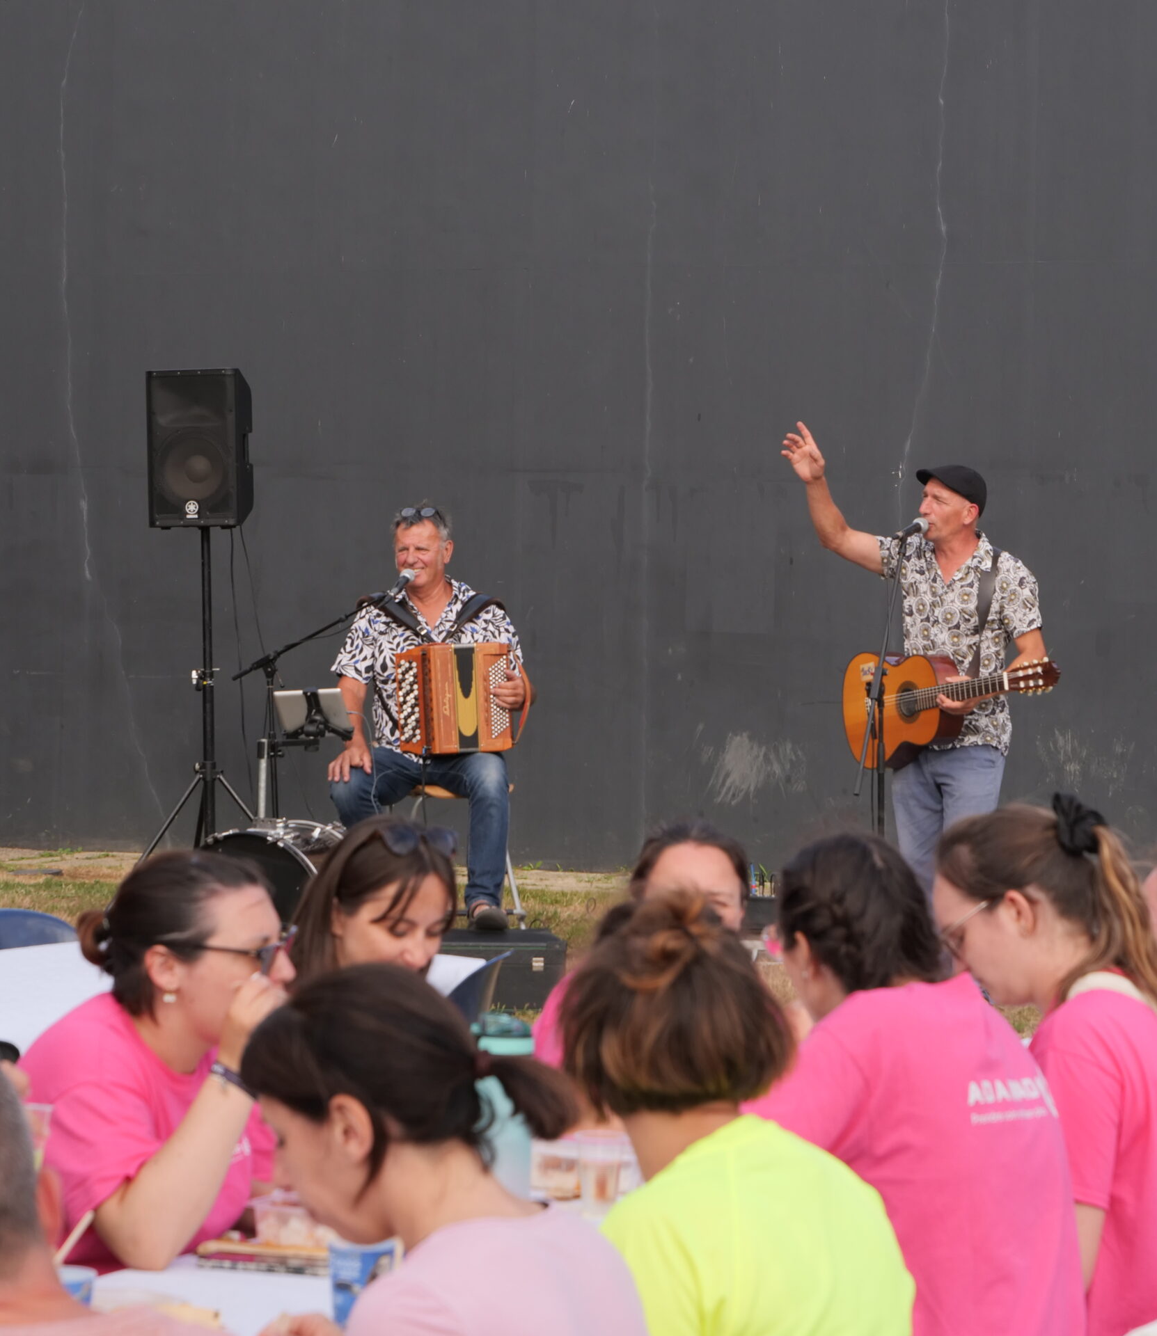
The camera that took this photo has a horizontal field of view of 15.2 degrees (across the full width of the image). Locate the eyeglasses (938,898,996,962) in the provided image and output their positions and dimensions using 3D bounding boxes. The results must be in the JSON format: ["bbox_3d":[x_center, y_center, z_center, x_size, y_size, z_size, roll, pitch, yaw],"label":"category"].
[{"bbox_3d":[0.538,0.316,5.520,0.140,0.047,0.140,-34,-8,12],"label":"eyeglasses"}]

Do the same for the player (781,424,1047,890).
[{"bbox_3d":[1.058,0.142,13.550,0.750,1.820,0.520,2,4,35],"label":"player"}]

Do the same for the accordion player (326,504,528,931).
[{"bbox_3d":[-0.494,0.157,14.150,0.620,1.370,0.820,0,3,5],"label":"accordion player"}]

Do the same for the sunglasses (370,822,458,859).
[{"bbox_3d":[-0.245,0.271,5.889,0.145,0.050,0.140,8,-43,-35],"label":"sunglasses"}]

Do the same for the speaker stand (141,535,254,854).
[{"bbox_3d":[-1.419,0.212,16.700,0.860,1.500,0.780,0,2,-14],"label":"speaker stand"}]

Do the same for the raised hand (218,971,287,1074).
[{"bbox_3d":[-0.380,0.415,5.050,0.080,0.120,0.075,16,0,-44],"label":"raised hand"}]

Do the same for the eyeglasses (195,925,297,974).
[{"bbox_3d":[-0.426,0.334,5.225,0.145,0.045,0.140,6,12,21],"label":"eyeglasses"}]

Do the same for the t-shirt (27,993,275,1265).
[{"bbox_3d":[-0.523,0.691,5.280,0.300,0.570,0.430,1,3,27],"label":"t-shirt"}]

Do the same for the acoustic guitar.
[{"bbox_3d":[1.145,0.096,13.236,0.120,0.370,1.000,-3,-5,-35],"label":"acoustic guitar"}]

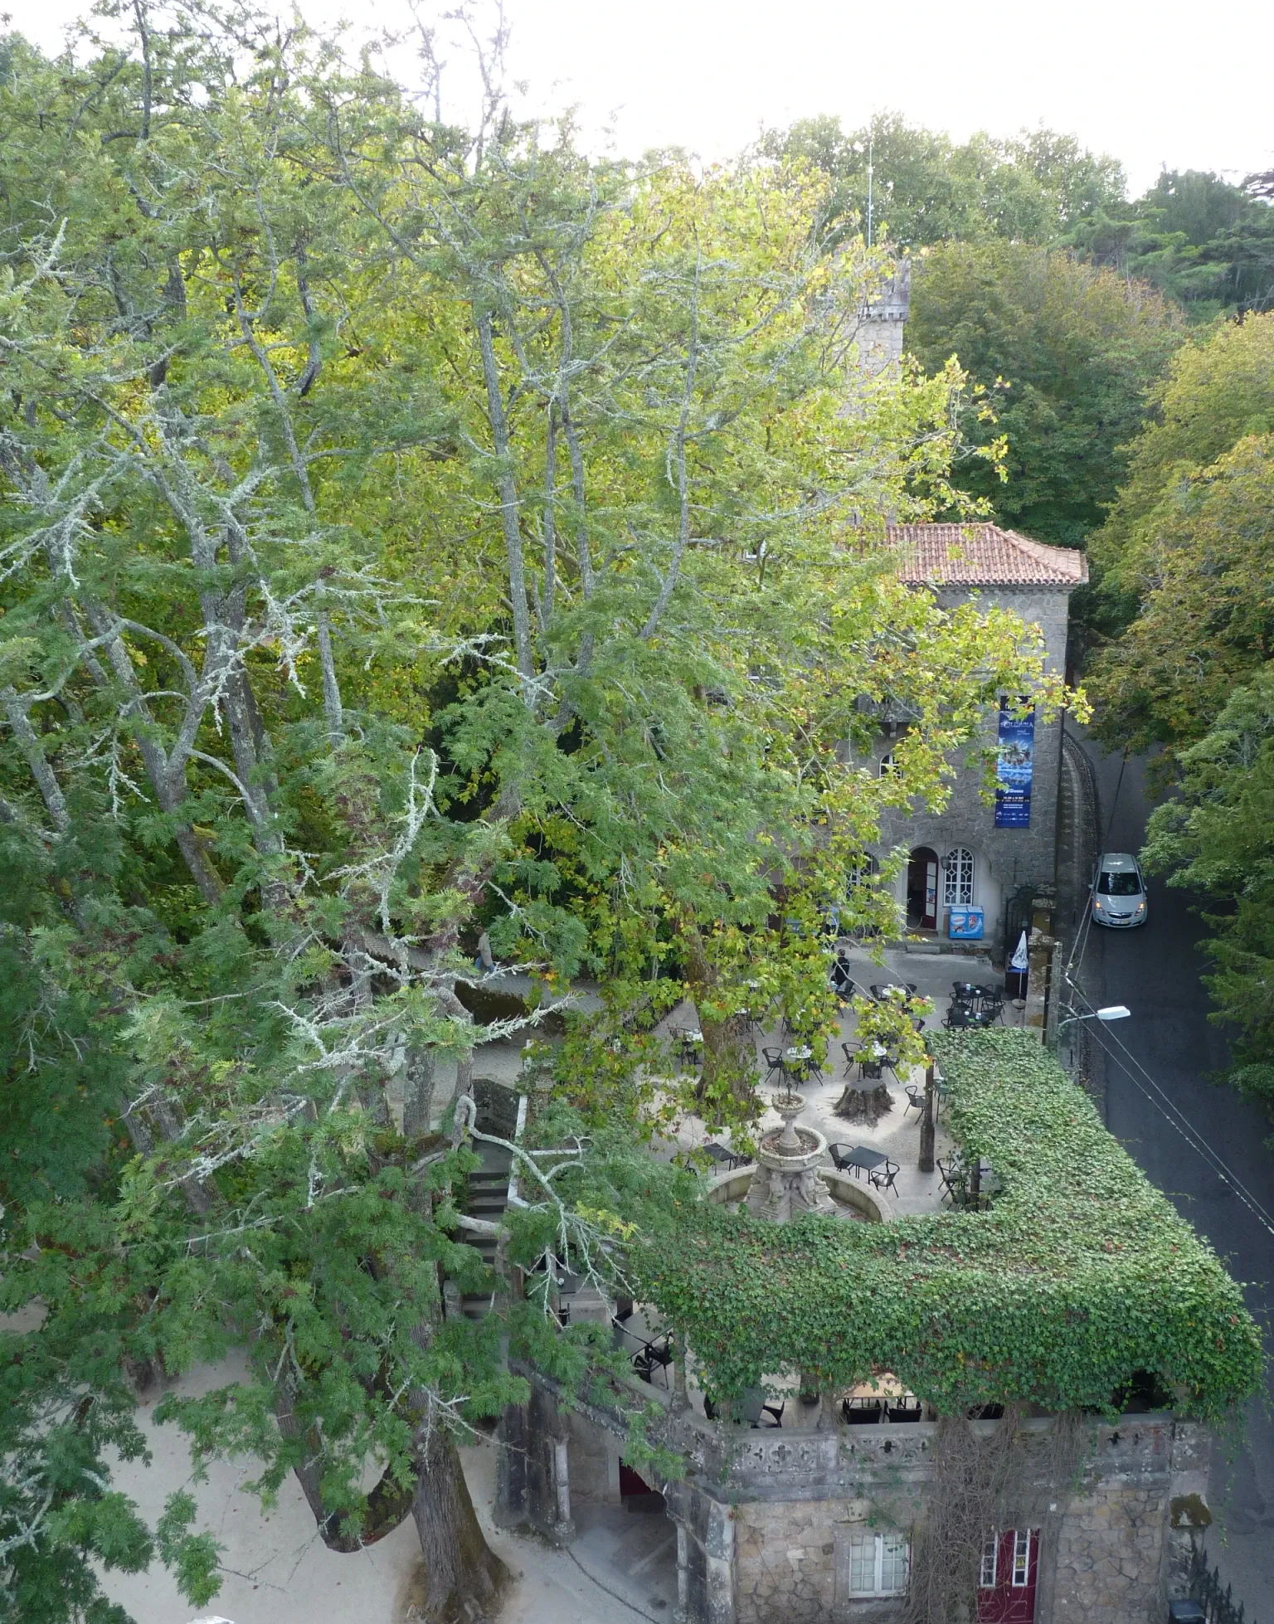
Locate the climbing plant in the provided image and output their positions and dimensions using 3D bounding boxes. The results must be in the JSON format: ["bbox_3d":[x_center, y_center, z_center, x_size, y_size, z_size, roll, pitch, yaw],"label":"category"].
[{"bbox_3d":[4.408,7.053,23.866,9.200,2.200,8.700,-2,16,0],"label":"climbing plant"}]

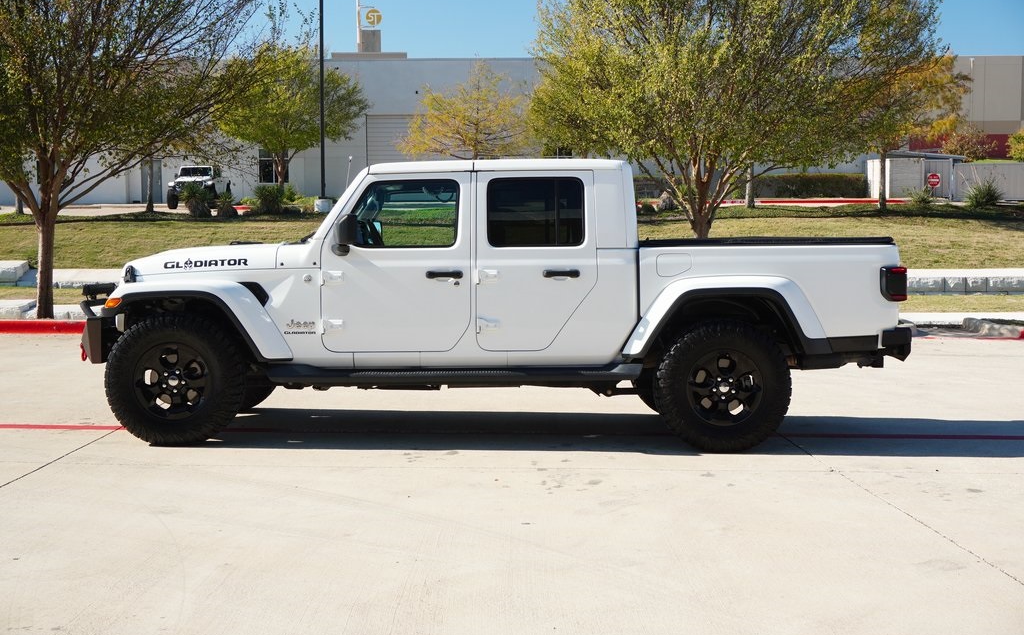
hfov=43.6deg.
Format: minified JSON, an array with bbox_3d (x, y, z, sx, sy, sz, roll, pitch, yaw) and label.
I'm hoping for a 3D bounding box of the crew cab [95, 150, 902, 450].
[{"bbox_3d":[-0.155,-0.150,9.030,5.490,1.870,1.950,0,4,0],"label":"crew cab"}]

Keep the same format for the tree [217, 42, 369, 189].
[{"bbox_3d":[-8.884,-7.908,52.000,6.260,6.630,5.950,0,4,0],"label":"tree"}]

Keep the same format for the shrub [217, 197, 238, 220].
[{"bbox_3d":[-9.566,-3.665,43.000,0.740,0.740,0.740,0,4,0],"label":"shrub"}]

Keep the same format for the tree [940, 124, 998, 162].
[{"bbox_3d":[27.872,-10.551,78.000,3.720,2.560,3.720,0,4,0],"label":"tree"}]

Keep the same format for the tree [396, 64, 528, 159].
[{"bbox_3d":[-1.894,-7.338,51.000,5.260,5.740,5.000,0,4,0],"label":"tree"}]

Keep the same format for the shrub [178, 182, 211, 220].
[{"bbox_3d":[-10.642,-3.934,43.000,1.140,1.280,1.140,0,4,0],"label":"shrub"}]

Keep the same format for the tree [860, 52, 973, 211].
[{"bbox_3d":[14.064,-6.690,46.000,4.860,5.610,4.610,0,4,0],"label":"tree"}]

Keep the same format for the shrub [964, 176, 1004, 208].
[{"bbox_3d":[16.995,-4.532,46.000,1.440,1.150,1.440,0,4,0],"label":"shrub"}]

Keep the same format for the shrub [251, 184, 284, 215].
[{"bbox_3d":[-8.412,-4.043,44.000,1.170,1.140,1.170,0,4,0],"label":"shrub"}]

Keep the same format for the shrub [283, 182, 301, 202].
[{"bbox_3d":[-8.103,-4.575,47.000,0.740,0.850,0.740,0,4,0],"label":"shrub"}]

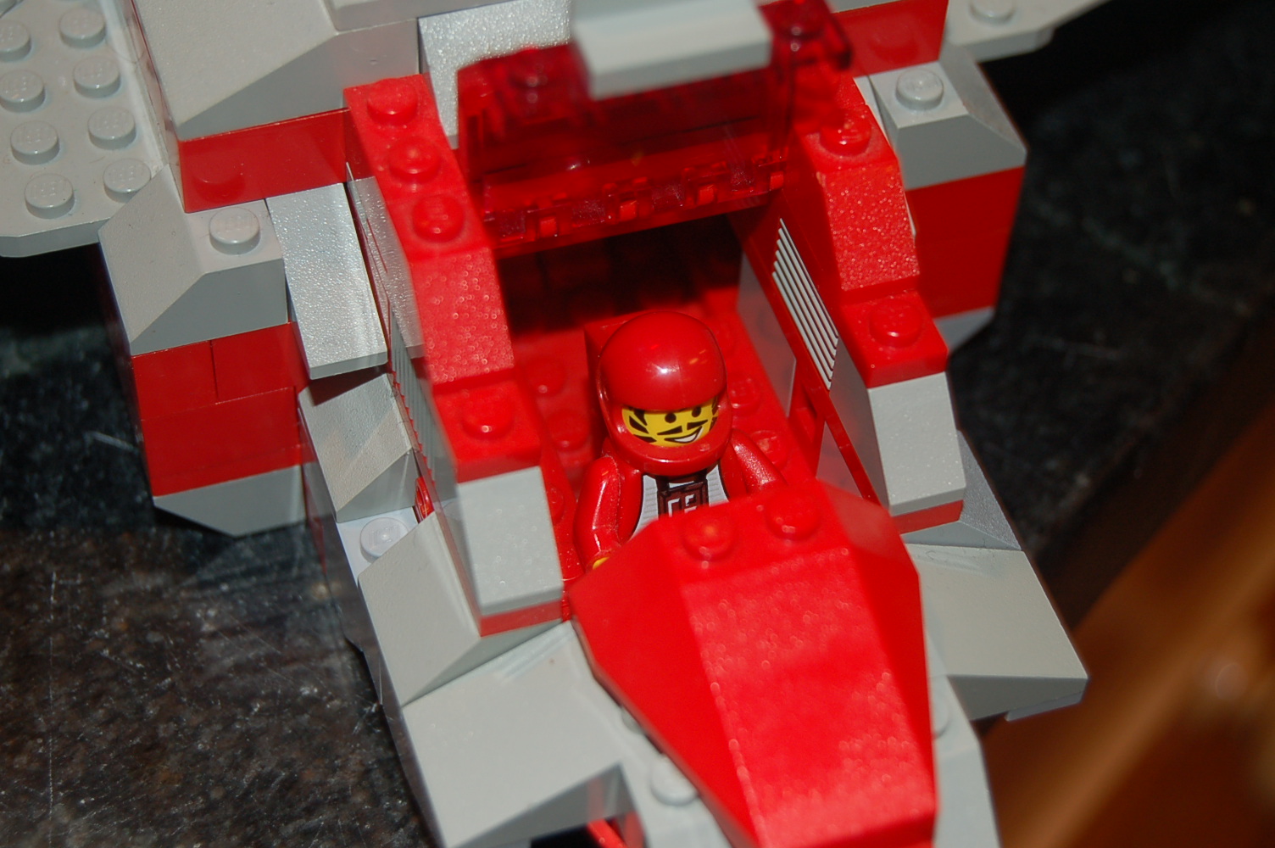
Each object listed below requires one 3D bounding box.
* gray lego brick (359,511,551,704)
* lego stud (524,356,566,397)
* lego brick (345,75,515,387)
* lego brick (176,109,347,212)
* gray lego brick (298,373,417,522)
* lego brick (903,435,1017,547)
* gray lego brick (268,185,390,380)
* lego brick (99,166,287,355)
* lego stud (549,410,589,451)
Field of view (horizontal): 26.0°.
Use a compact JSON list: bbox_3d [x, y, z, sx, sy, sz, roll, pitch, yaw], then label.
[{"bbox_3d":[-0.017,0.017,0.263,0.016,0.010,0.016,-13,52,-14],"label":"gray lego brick"},{"bbox_3d":[-0.010,-0.005,0.301,0.005,0.002,0.005,1,50,-2],"label":"lego stud"},{"bbox_3d":[-0.020,-0.019,0.259,0.008,0.011,0.032,-13,52,-14],"label":"lego brick"},{"bbox_3d":[-0.038,-0.028,0.271,0.016,0.010,0.008,-13,52,-14],"label":"lego brick"},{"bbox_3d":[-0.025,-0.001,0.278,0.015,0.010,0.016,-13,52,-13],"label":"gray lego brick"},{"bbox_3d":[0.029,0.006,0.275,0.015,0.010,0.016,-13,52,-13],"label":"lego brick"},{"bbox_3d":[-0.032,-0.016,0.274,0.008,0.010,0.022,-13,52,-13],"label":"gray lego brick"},{"bbox_3d":[-0.044,-0.018,0.273,0.016,0.011,0.016,-13,52,-14],"label":"lego brick"},{"bbox_3d":[-0.008,0.000,0.296,0.005,0.002,0.005,1,50,-2],"label":"lego stud"}]

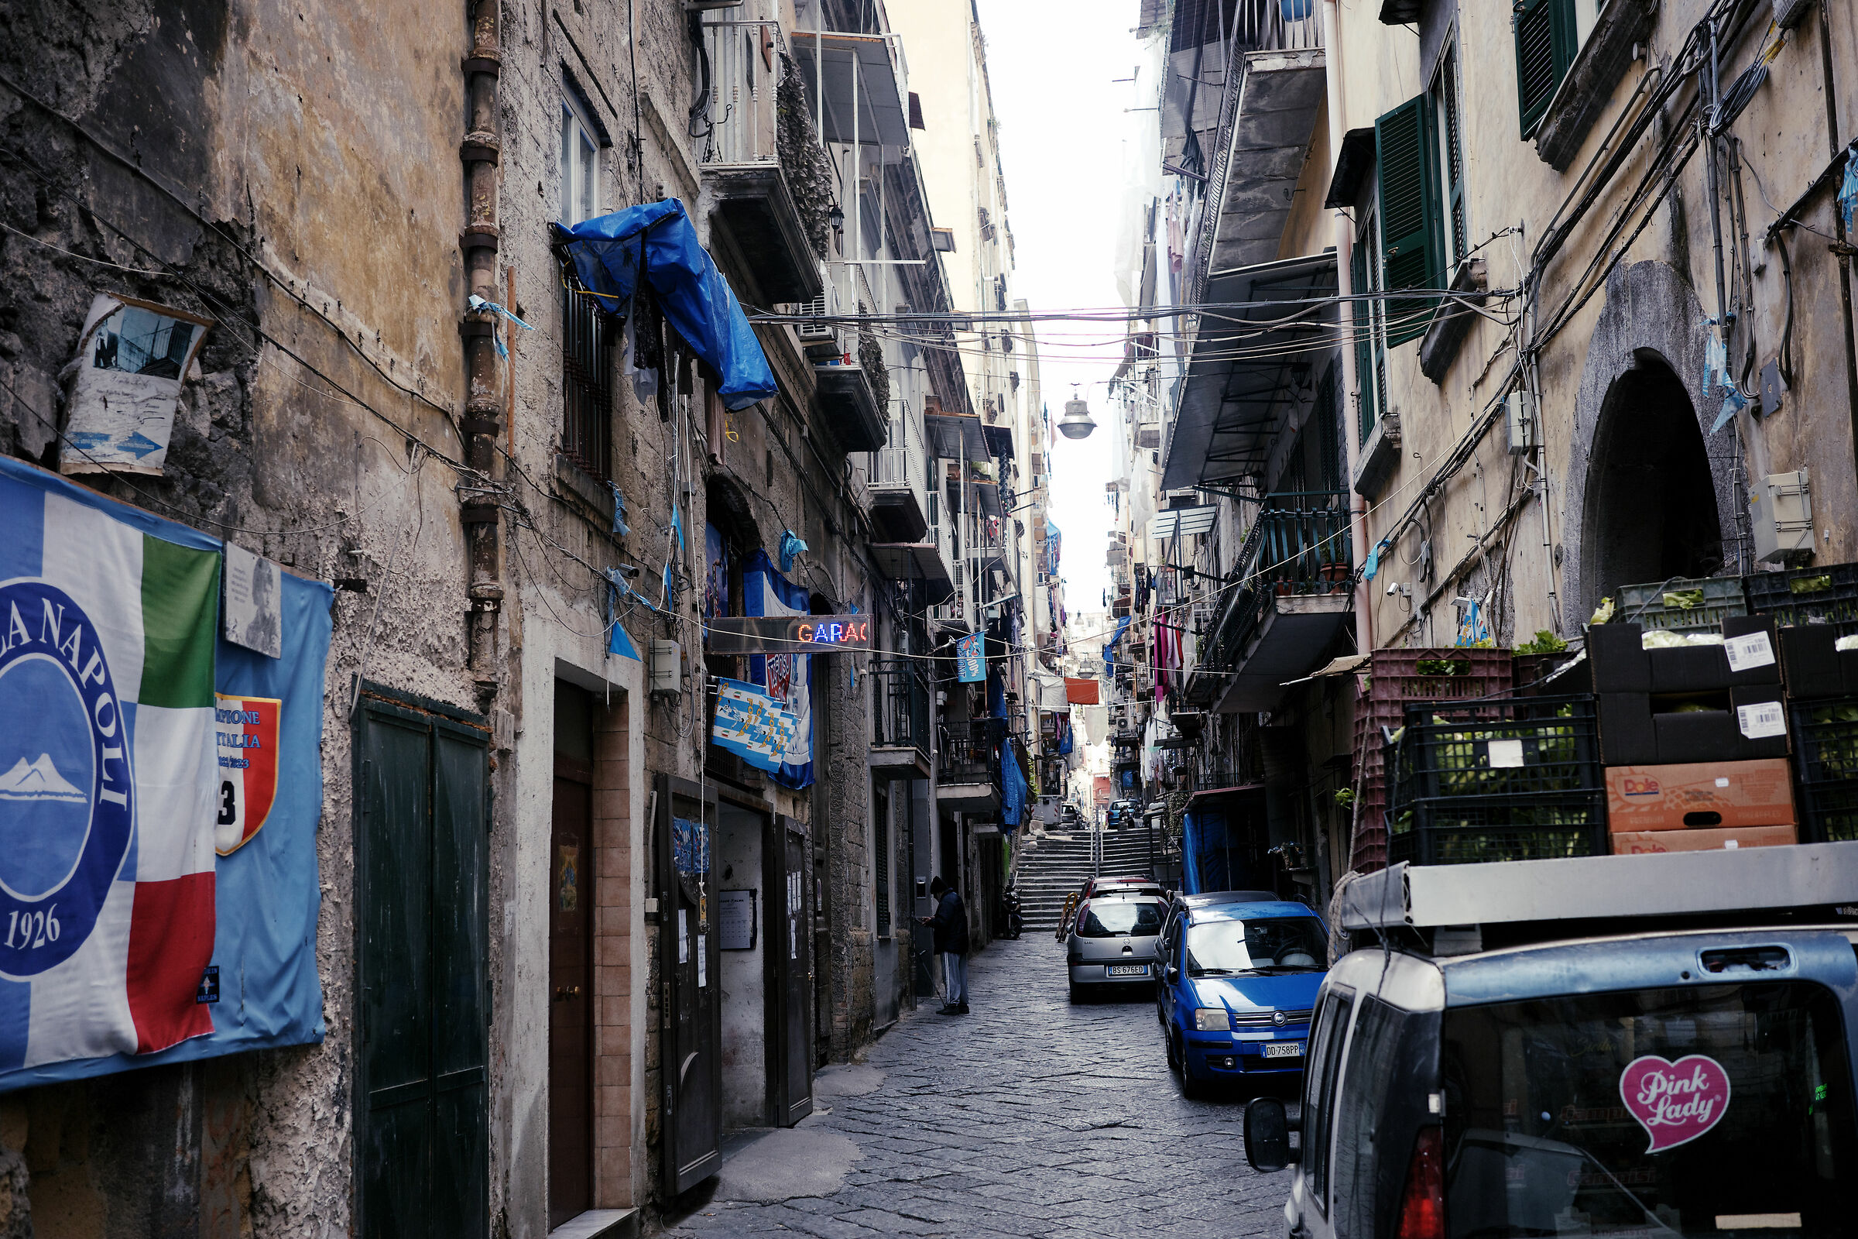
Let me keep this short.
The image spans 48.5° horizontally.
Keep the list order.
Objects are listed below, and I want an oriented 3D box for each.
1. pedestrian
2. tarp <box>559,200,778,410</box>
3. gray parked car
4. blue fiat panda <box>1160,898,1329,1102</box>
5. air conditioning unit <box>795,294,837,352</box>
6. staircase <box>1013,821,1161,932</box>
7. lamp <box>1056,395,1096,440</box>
[{"bbox_3d":[0.213,4.144,26.300,0.580,1.740,0.500,-2,-7,4],"label":"pedestrian"},{"bbox_3d":[-1.390,-1.544,11.371,0.650,0.580,3.000,-2,-7,4],"label":"tarp"},{"bbox_3d":[2.769,4.682,29.581,1.650,1.440,3.820,-2,-7,3],"label":"gray parked car"},{"bbox_3d":[2.951,3.365,18.510,1.590,1.550,3.540,-2,-7,3],"label":"blue fiat panda"},{"bbox_3d":[-0.925,-2.459,16.839,0.290,0.550,0.800,-2,-7,4],"label":"air conditioning unit"},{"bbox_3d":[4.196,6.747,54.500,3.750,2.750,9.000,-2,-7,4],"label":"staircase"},{"bbox_3d":[1.967,-2.685,27.500,0.530,0.520,0.530,-2,-7,4],"label":"lamp"}]

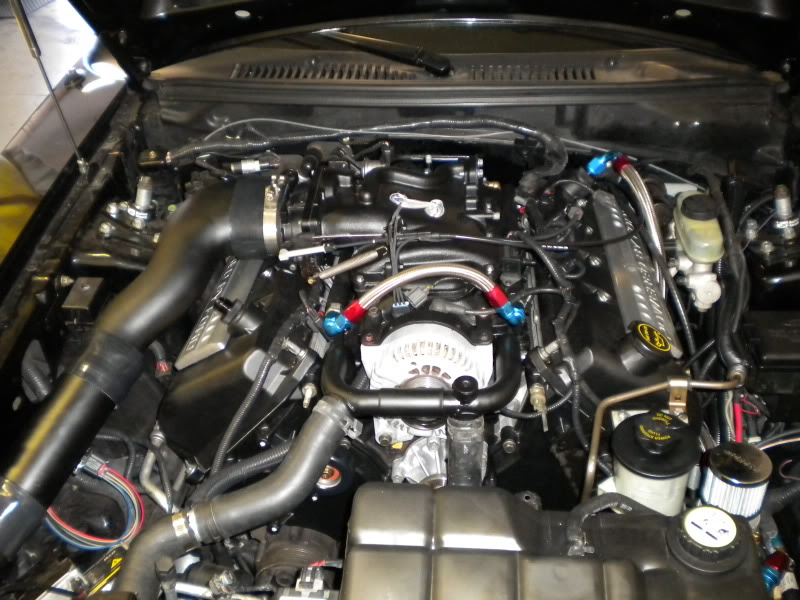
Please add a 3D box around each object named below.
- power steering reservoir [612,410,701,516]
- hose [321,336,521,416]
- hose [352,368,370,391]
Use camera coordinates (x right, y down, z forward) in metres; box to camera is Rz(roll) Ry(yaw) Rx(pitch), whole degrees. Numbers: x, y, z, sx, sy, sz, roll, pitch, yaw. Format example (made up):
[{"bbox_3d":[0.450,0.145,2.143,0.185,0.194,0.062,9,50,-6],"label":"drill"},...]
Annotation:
[{"bbox_3d":[0.298,0.194,0.939,0.096,0.130,0.096,-2,36,6],"label":"power steering reservoir"},{"bbox_3d":[0.026,0.093,0.985,0.232,0.042,0.125,1,36,4],"label":"hose"},{"bbox_3d":[-0.049,0.102,1.035,0.024,0.025,0.030,1,36,4],"label":"hose"}]

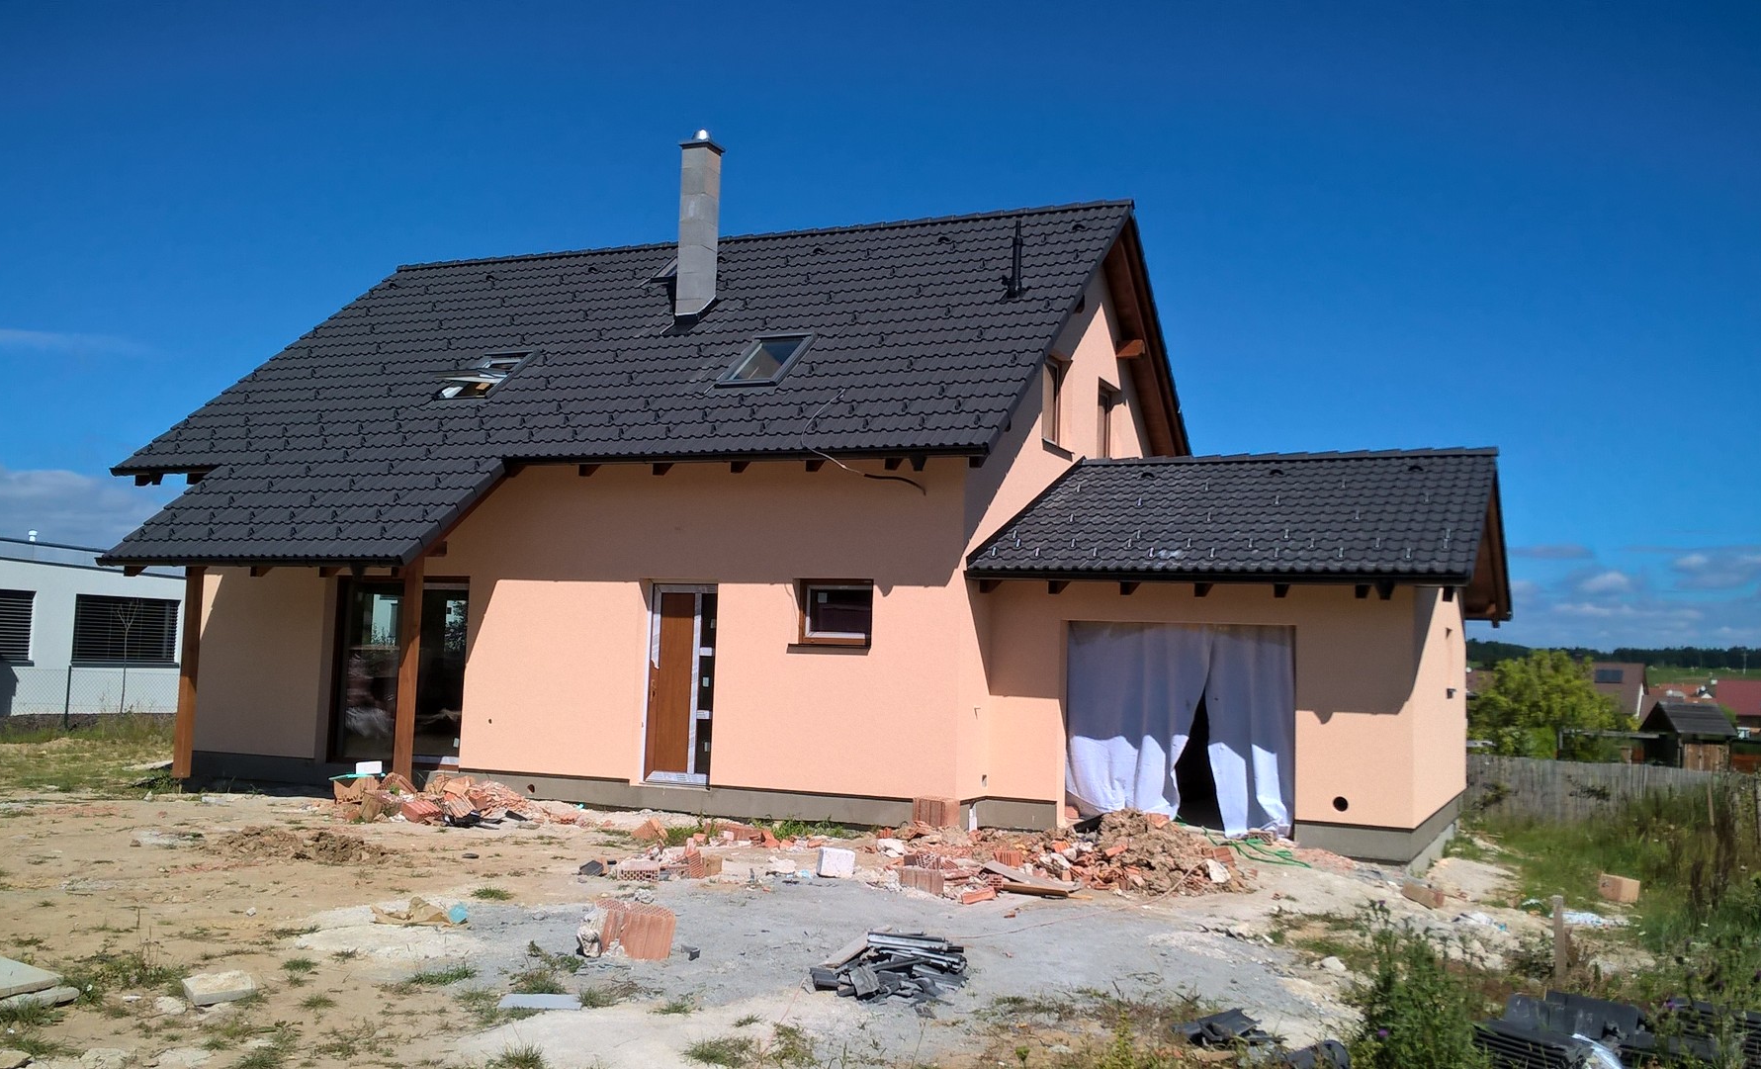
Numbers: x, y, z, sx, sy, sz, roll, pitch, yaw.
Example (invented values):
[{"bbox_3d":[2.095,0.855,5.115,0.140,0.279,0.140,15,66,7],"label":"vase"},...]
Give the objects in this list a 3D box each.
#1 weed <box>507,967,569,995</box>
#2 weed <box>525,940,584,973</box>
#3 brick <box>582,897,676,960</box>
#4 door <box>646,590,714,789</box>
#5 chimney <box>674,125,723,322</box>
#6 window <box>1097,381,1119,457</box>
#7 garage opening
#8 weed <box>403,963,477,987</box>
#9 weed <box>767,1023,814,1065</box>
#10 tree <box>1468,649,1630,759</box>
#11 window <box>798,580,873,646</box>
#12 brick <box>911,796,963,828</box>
[{"bbox_3d":[-1.682,2.185,7.648,0.280,0.100,0.200,3,-5,-12],"label":"weed"},{"bbox_3d":[-1.716,2.230,8.250,0.310,0.130,0.240,3,-5,-11],"label":"weed"},{"bbox_3d":[-1.375,2.165,8.541,0.420,0.240,0.250,12,-5,-23],"label":"brick"},{"bbox_3d":[-2.130,1.617,16.957,0.930,2.150,0.110,0,-6,24],"label":"door"},{"bbox_3d":[-2.342,-3.985,20.144,0.420,2.500,0.420,0,-6,24],"label":"chimney"},{"bbox_3d":[2.980,-1.412,20.684,0.170,1.160,1.070,0,-6,24],"label":"window"},{"bbox_3d":[2.959,1.898,15.633,2.350,2.000,0.250,0,-6,24],"label":"garage opening"},{"bbox_3d":[-2.207,2.201,7.832,0.360,0.080,0.200,3,-5,-15],"label":"weed"},{"bbox_3d":[-0.374,2.164,6.628,0.210,0.110,0.230,2,-5,-2],"label":"weed"},{"bbox_3d":[19.220,5.514,45.000,4.500,4.400,4.400,0,-5,23],"label":"tree"},{"bbox_3d":[-0.427,0.810,16.237,0.880,0.670,0.110,0,-6,24],"label":"window"},{"bbox_3d":[0.550,2.720,15.287,0.355,0.240,0.270,-1,-6,33],"label":"brick"}]

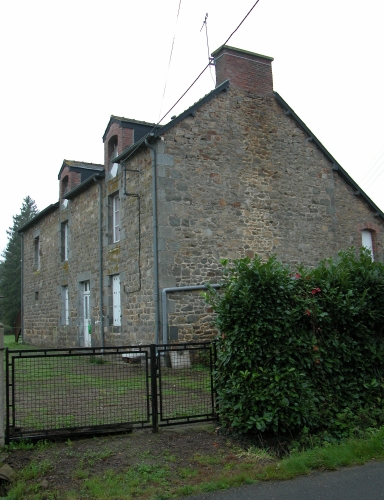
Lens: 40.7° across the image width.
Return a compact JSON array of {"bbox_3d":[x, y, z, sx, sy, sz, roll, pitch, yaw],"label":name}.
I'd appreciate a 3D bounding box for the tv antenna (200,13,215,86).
[{"bbox_3d":[0.531,-6.579,17.222,0.300,2.250,1.100,-1,-7,-11],"label":"tv antenna"}]

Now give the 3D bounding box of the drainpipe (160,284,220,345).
[{"bbox_3d":[0.075,1.983,14.958,2.100,2.080,0.140,2,-8,-30],"label":"drainpipe"}]

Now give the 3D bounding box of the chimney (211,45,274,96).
[{"bbox_3d":[1.773,-5.956,17.574,2.060,1.320,0.800,2,-8,-30],"label":"chimney"}]

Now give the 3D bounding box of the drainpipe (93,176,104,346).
[{"bbox_3d":[-3.292,0.507,18.291,0.300,6.300,0.110,2,-8,-30],"label":"drainpipe"}]

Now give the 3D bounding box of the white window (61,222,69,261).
[{"bbox_3d":[-5.439,-0.347,22.779,0.140,1.720,1.060,2,-8,-30],"label":"white window"}]

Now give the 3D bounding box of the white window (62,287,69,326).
[{"bbox_3d":[-5.342,2.411,22.446,0.140,1.700,1.060,2,-8,-30],"label":"white window"}]

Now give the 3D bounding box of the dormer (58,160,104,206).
[{"bbox_3d":[-4.819,-2.893,23.498,2.000,2.150,1.760,2,-8,-30],"label":"dormer"}]

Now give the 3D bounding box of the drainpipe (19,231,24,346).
[{"bbox_3d":[-9.681,2.116,29.347,0.280,6.400,0.110,2,-8,-30],"label":"drainpipe"}]

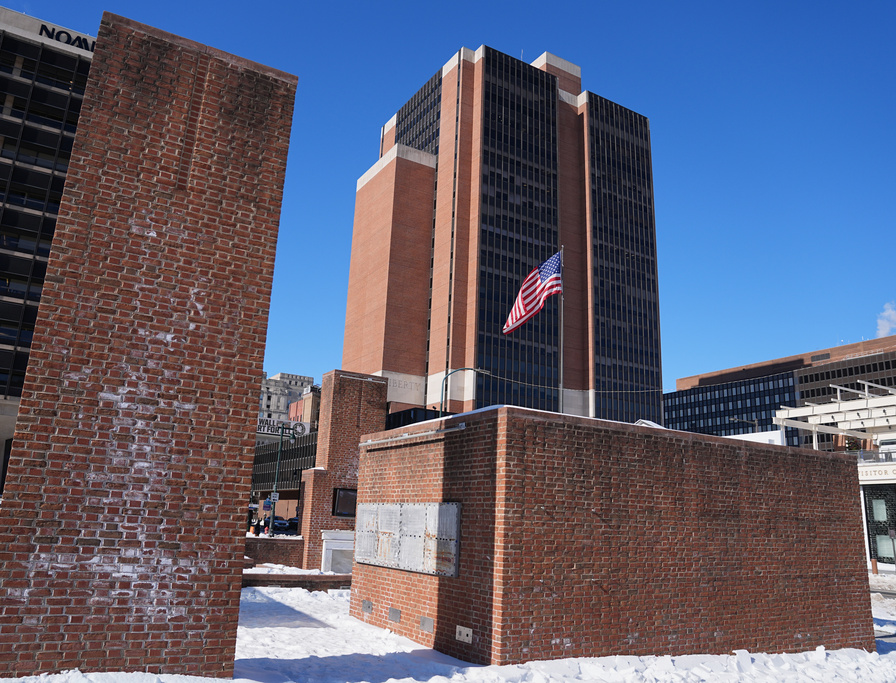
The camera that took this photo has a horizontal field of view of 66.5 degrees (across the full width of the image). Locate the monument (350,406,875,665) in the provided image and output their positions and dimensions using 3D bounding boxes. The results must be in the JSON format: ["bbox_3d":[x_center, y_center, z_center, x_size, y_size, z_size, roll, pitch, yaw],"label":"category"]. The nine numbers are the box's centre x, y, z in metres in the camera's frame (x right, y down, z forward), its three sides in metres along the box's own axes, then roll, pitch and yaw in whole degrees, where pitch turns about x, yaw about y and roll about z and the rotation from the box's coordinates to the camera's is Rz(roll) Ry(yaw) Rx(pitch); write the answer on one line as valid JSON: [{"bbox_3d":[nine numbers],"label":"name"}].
[{"bbox_3d":[2.883,3.362,11.627,7.860,3.150,4.140,11,-17,-31],"label":"monument"}]

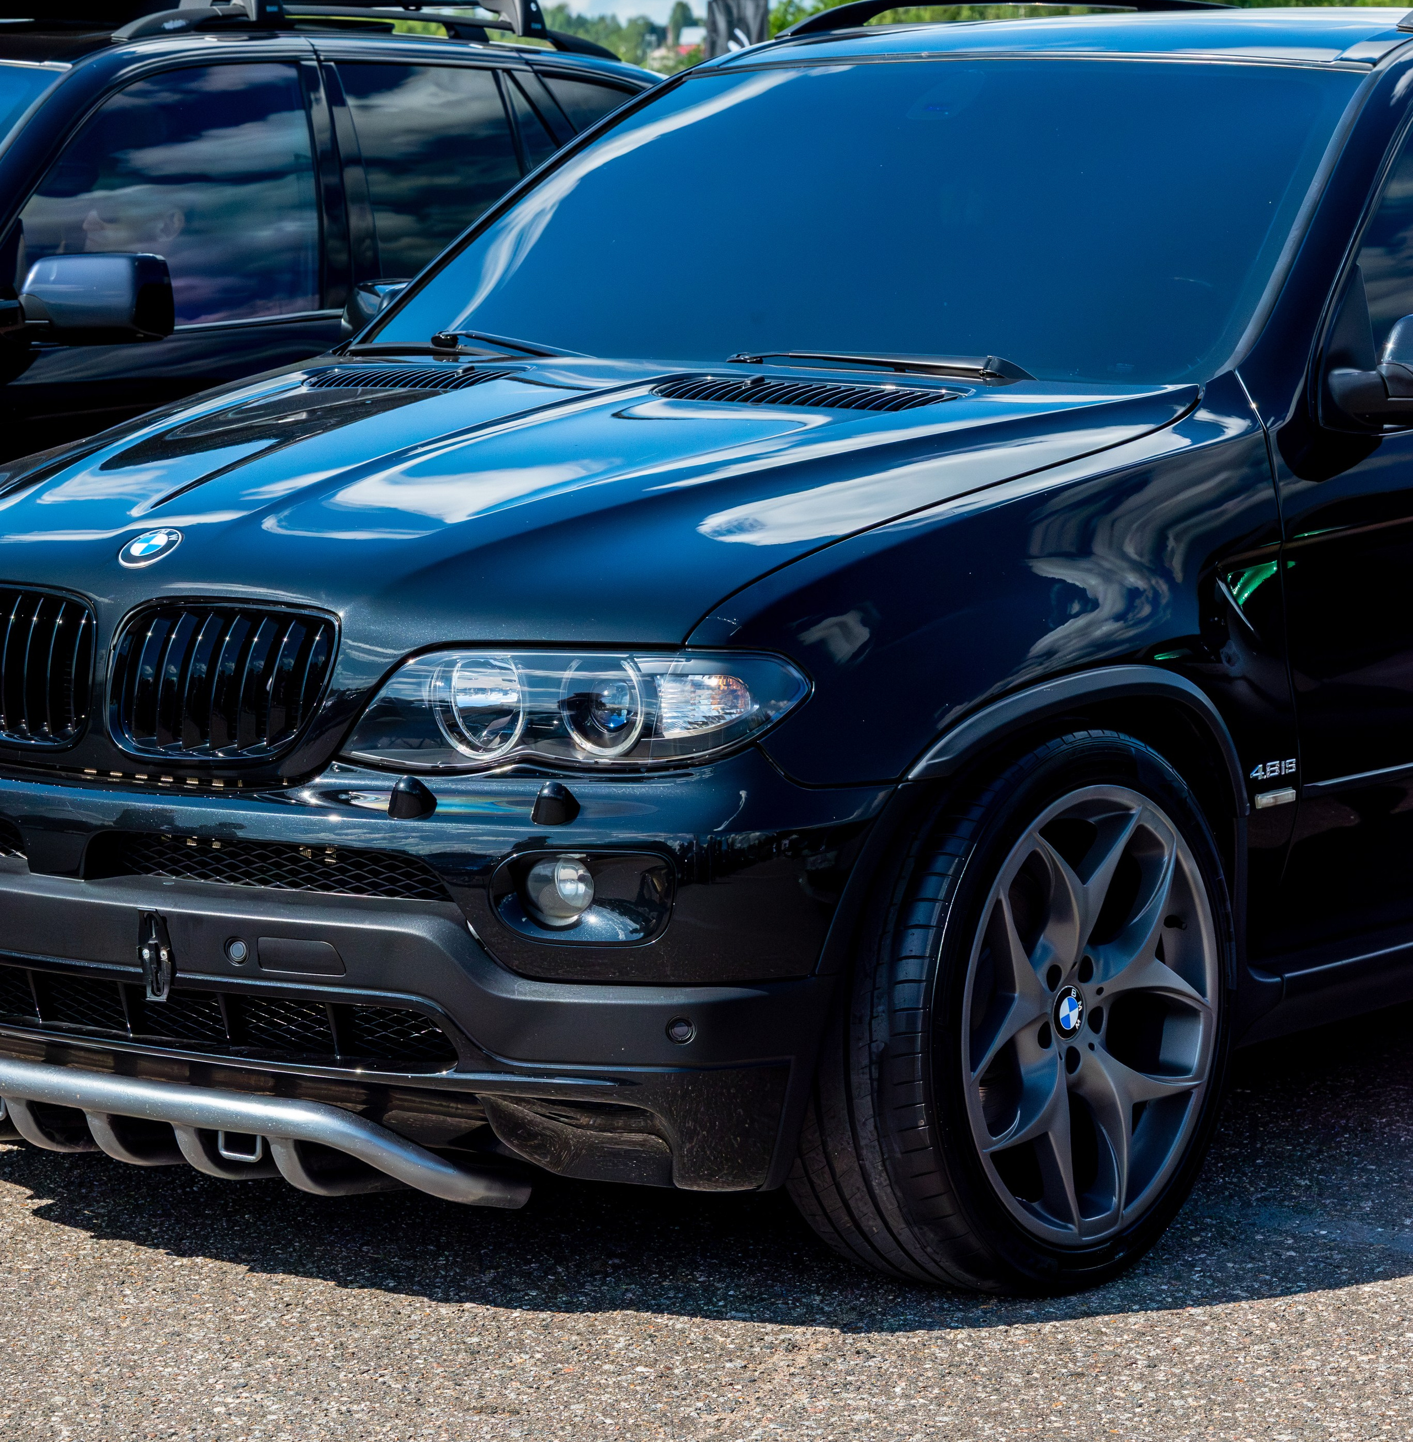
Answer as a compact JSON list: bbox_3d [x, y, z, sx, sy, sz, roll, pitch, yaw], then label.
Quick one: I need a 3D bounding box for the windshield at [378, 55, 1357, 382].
[{"bbox_3d":[0.224,-0.726,7.288,1.480,0.130,0.850,6,43,37],"label":"windshield"}]

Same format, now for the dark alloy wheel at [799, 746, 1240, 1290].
[{"bbox_3d":[0.376,0.363,6.369,0.277,0.718,0.718,4,8,38],"label":"dark alloy wheel"}]

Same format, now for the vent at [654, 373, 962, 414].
[{"bbox_3d":[0.124,-0.418,6.619,0.400,0.032,0.110,4,20,31],"label":"vent"}]

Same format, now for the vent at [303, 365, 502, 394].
[{"bbox_3d":[-0.432,-0.475,7.048,0.400,0.032,0.110,7,22,44],"label":"vent"}]

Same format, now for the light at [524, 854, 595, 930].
[{"bbox_3d":[-0.173,0.200,5.903,0.088,0.088,0.065,4,9,30],"label":"light"}]

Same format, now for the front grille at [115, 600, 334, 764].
[{"bbox_3d":[-0.577,-0.047,6.049,0.280,0.190,0.090,4,2,28],"label":"front grille"}]

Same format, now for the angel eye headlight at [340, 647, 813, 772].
[{"bbox_3d":[-0.150,-0.015,5.908,0.545,0.152,0.170,2,8,18],"label":"angel eye headlight"}]

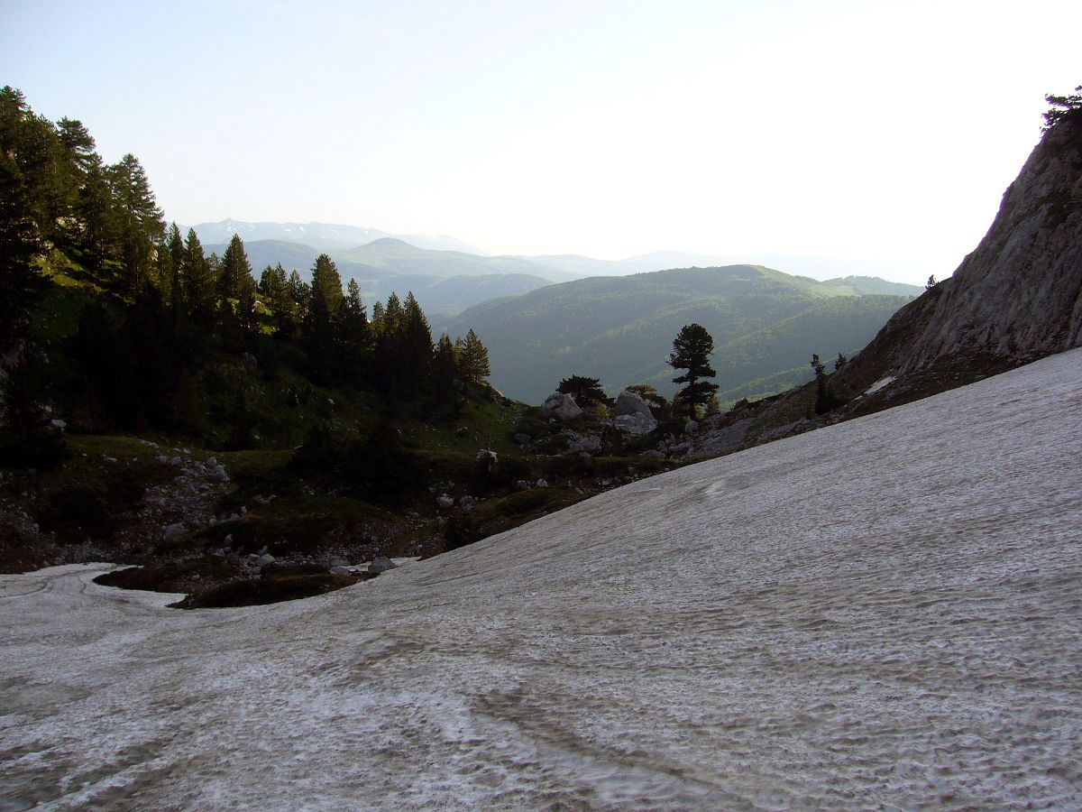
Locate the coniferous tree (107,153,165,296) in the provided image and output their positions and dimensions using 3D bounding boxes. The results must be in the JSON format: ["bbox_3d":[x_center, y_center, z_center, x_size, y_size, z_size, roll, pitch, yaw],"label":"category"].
[{"bbox_3d":[-32.602,-14.542,88.000,4.410,11.564,4.410,0,8,0],"label":"coniferous tree"}]

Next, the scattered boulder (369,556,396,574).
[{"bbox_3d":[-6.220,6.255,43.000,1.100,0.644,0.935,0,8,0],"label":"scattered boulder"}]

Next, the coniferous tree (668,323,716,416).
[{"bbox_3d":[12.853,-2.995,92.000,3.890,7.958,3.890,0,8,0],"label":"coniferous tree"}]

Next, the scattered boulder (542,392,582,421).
[{"bbox_3d":[1.704,0.036,88.000,3.236,2.108,2.751,0,8,0],"label":"scattered boulder"}]

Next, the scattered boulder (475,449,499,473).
[{"bbox_3d":[-3.291,3.345,66.000,1.372,1.311,1.166,0,8,0],"label":"scattered boulder"}]

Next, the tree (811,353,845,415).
[{"bbox_3d":[20.935,-1.615,80.000,2.380,4.658,2.380,0,8,0],"label":"tree"}]

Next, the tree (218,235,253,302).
[{"bbox_3d":[-27.422,-12.156,98.000,3.069,6.684,3.069,0,8,0],"label":"tree"}]

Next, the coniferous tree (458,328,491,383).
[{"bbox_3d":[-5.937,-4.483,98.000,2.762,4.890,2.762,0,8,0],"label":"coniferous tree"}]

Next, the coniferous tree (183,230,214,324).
[{"bbox_3d":[-28.463,-10.913,91.000,2.565,7.871,2.565,0,8,0],"label":"coniferous tree"}]

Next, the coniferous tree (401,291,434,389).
[{"bbox_3d":[-10.463,-5.481,93.000,2.767,8.354,2.767,0,8,0],"label":"coniferous tree"}]

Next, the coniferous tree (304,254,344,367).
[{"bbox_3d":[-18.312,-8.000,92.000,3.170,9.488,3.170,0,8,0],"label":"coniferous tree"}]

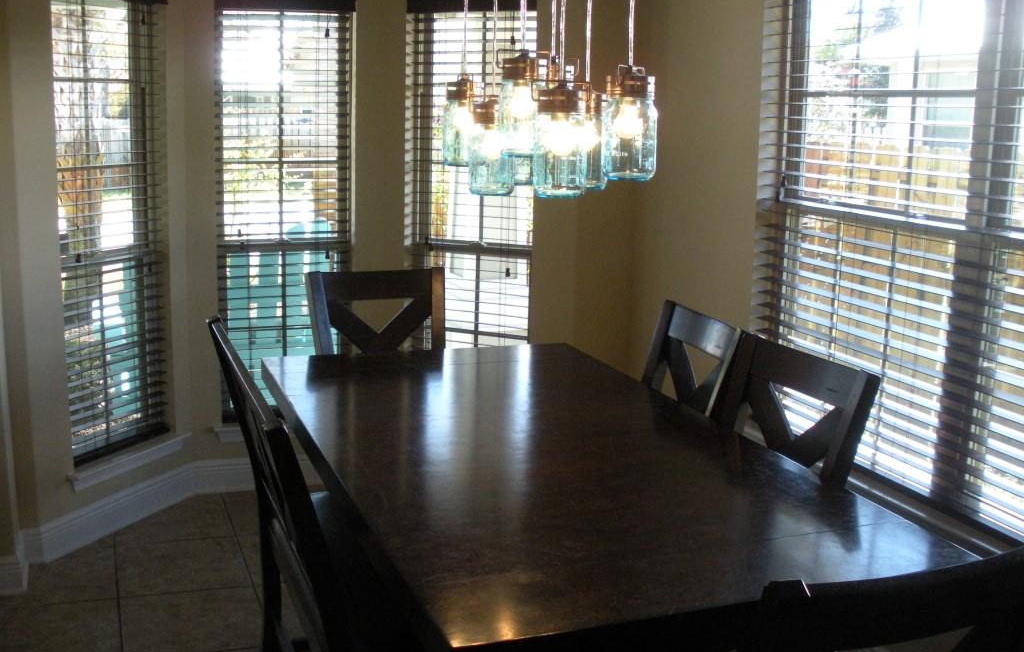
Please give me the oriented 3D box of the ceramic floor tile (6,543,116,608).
[{"bbox_3d":[-1.610,0.902,3.735,0.420,0.010,0.455,-3,11,-21],"label":"ceramic floor tile"}]

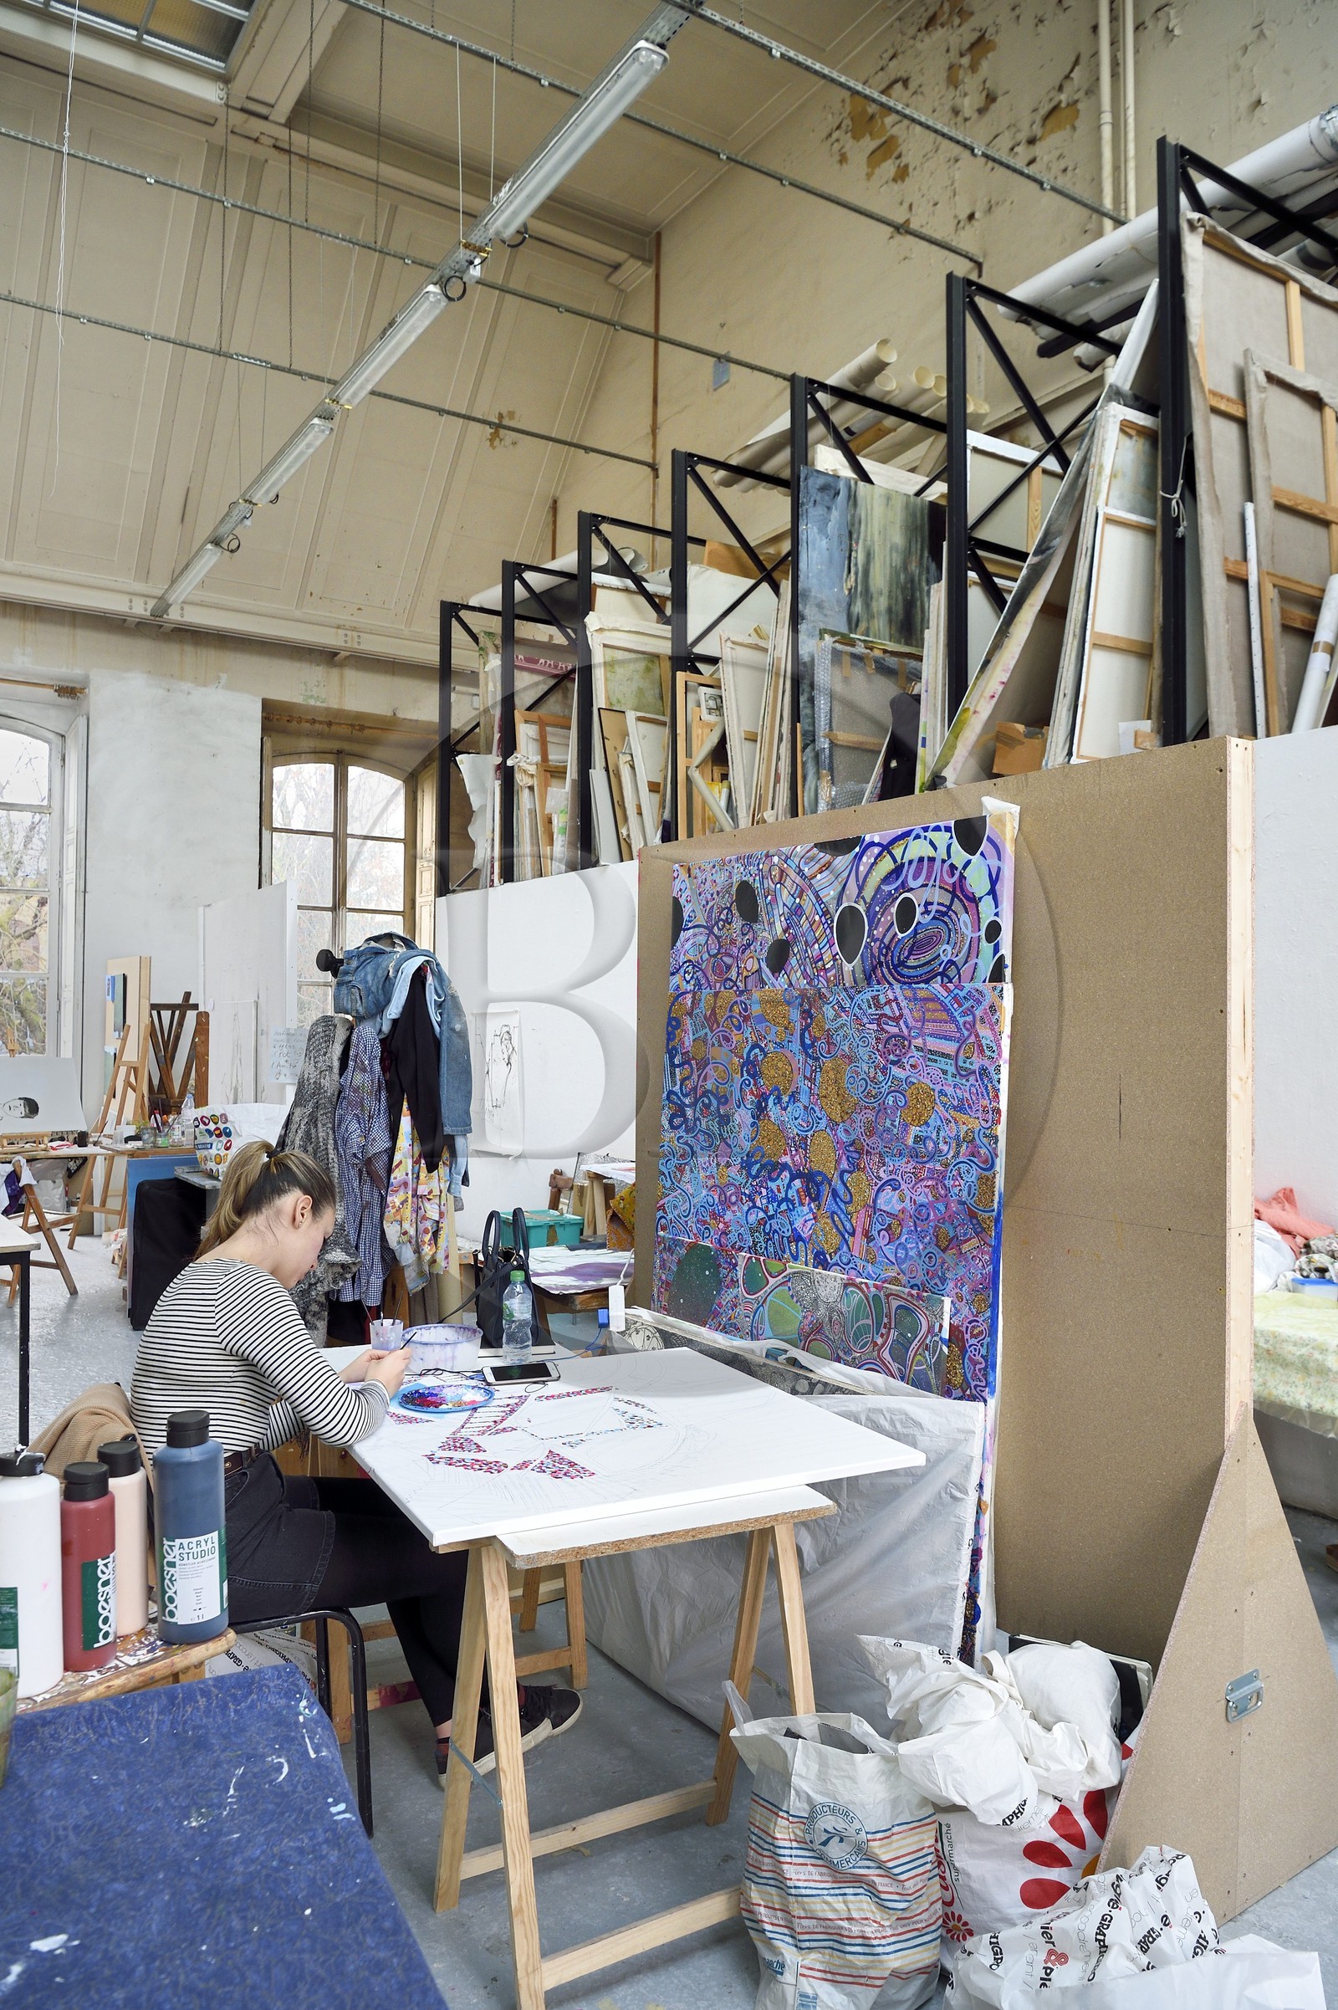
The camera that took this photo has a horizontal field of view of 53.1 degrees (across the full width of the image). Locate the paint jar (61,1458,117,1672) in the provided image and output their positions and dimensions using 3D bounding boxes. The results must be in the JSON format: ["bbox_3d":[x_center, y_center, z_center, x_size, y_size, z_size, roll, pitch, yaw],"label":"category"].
[{"bbox_3d":[-0.689,0.663,1.590,0.059,0.226,0.059,0,0,26],"label":"paint jar"}]

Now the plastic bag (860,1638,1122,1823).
[{"bbox_3d":[0.570,1.280,2.370,0.430,0.250,0.280,0,0,-33],"label":"plastic bag"}]

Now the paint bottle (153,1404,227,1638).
[{"bbox_3d":[-0.598,0.645,1.670,0.083,0.262,0.083,0,0,-25],"label":"paint bottle"}]

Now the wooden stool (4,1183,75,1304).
[{"bbox_3d":[-3.670,1.320,7.730,0.440,0.740,0.470,0,0,34],"label":"wooden stool"}]

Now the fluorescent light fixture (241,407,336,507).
[{"bbox_3d":[-2.050,-2.925,7.200,0.115,0.105,1.210,0,0,-32],"label":"fluorescent light fixture"}]

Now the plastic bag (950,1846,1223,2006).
[{"bbox_3d":[0.660,1.495,2.140,0.410,0.210,0.330,0,0,6],"label":"plastic bag"}]

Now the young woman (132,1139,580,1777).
[{"bbox_3d":[-0.644,0.940,2.790,0.920,1.320,0.470,0,0,-31],"label":"young woman"}]

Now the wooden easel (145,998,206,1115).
[{"bbox_3d":[-3.140,0.780,8.450,0.550,1.660,0.500,0,0,-27],"label":"wooden easel"}]

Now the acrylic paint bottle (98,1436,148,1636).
[{"bbox_3d":[-0.692,0.672,1.690,0.061,0.224,0.061,0,0,-24],"label":"acrylic paint bottle"}]

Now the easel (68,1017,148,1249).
[{"bbox_3d":[-3.730,0.920,9.480,0.640,1.560,0.700,0,0,38],"label":"easel"}]

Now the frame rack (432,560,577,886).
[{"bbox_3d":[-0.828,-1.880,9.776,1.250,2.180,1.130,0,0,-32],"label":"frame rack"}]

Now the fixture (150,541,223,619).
[{"bbox_3d":[-3.390,-3.040,9.500,0.150,0.120,1.420,0,0,-33],"label":"fixture"}]

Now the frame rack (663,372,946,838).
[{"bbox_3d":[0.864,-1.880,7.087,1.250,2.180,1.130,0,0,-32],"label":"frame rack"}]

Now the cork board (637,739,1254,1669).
[{"bbox_3d":[0.477,0.570,3.220,0.085,2.080,2.010,0,0,-32],"label":"cork board"}]

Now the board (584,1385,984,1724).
[{"bbox_3d":[0.190,1.242,3.115,0.045,0.885,1.300,11,-6,-35],"label":"board"}]

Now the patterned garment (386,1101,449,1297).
[{"bbox_3d":[-0.770,0.545,4.050,0.220,0.640,0.180,0,0,-11],"label":"patterned garment"}]

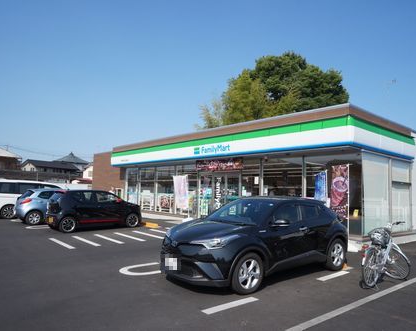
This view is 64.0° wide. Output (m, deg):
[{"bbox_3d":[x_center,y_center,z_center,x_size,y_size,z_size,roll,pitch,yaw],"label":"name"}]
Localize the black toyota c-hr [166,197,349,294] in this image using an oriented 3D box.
[{"bbox_3d":[1.053,1.340,6.649,4.360,1.550,1.795,5,-5,-40],"label":"black toyota c-hr"}]

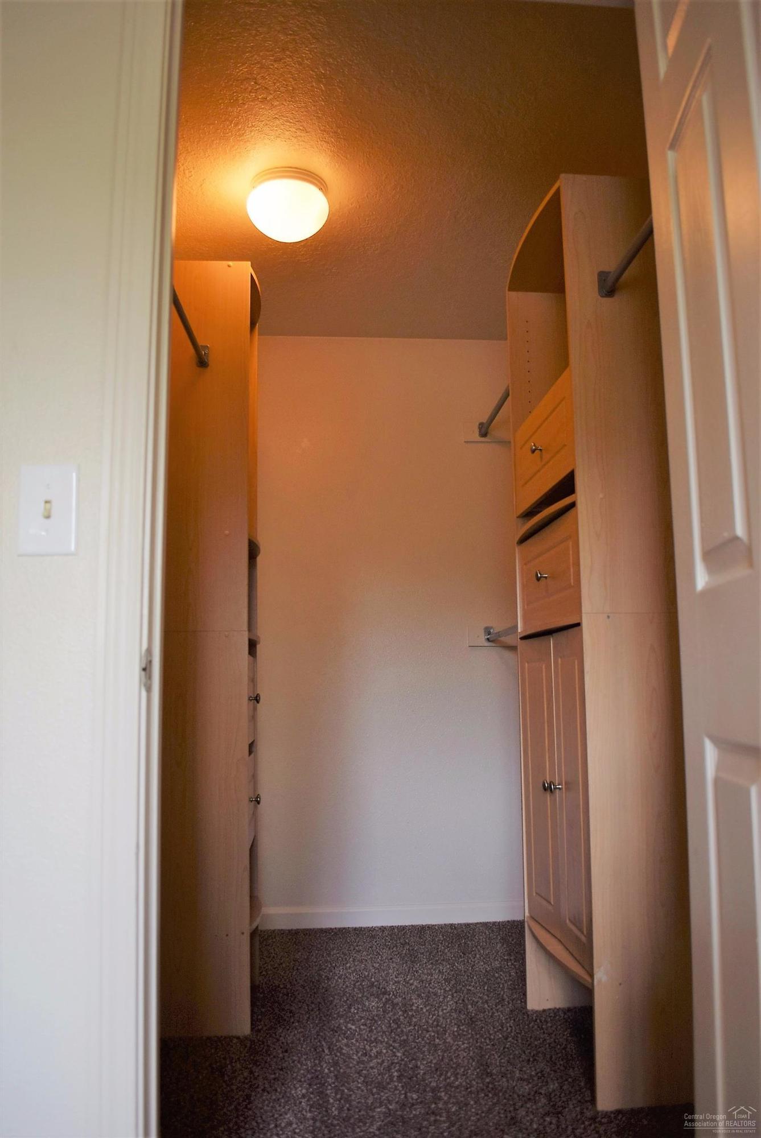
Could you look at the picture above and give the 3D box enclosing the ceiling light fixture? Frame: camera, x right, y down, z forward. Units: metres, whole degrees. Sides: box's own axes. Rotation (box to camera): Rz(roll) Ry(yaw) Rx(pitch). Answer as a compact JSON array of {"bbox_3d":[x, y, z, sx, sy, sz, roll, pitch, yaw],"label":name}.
[{"bbox_3d":[-0.261,-1.014,2.418,0.234,0.144,0.234,0,-8,-5],"label":"ceiling light fixture"}]

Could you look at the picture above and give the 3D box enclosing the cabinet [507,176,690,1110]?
[{"bbox_3d":[0.598,0.135,2.244,0.380,2.136,0.600,0,-8,-5],"label":"cabinet"}]

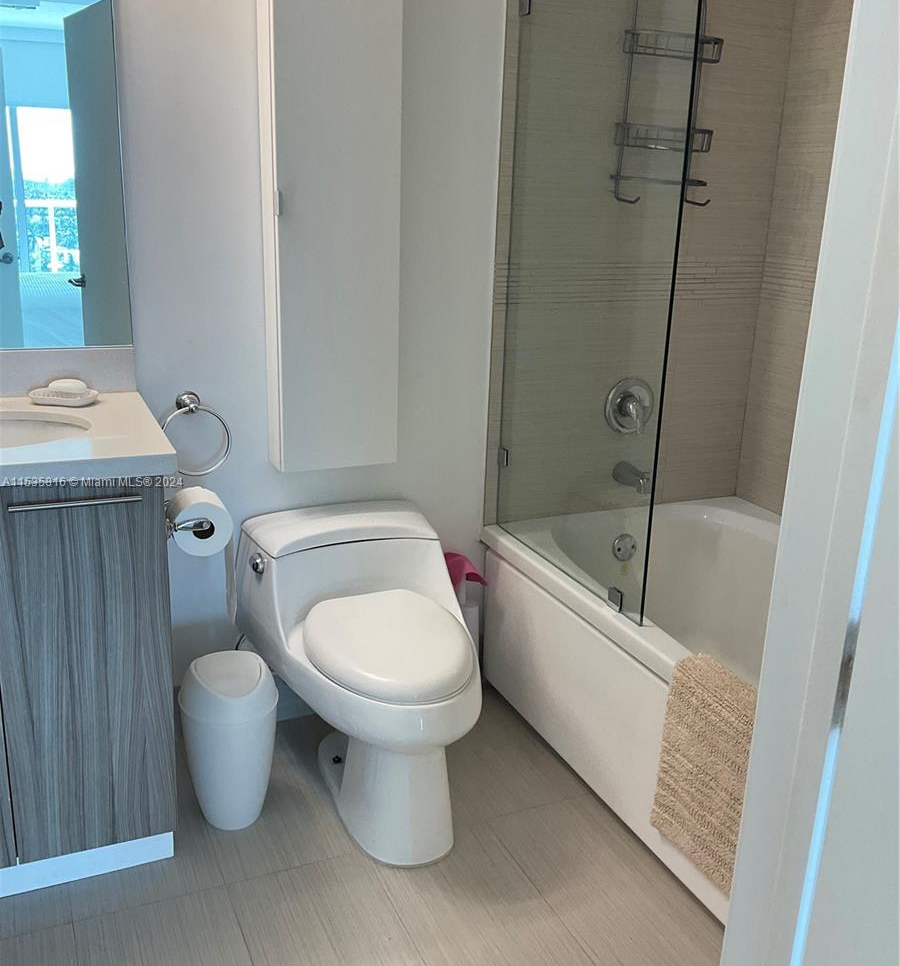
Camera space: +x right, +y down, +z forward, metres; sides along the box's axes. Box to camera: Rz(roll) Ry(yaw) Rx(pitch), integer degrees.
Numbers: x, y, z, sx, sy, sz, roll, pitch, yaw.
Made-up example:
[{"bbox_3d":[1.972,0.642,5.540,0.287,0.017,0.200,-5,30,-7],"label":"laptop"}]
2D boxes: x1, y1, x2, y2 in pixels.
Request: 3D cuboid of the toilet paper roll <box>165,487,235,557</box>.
[{"bbox_3d":[-0.505,0.079,2.018,0.117,0.117,0.105,-6,18,-23],"label":"toilet paper roll"}]

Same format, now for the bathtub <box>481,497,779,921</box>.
[{"bbox_3d":[0.806,0.526,2.423,0.905,0.490,1.530,-6,18,-23],"label":"bathtub"}]

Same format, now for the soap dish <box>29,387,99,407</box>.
[{"bbox_3d":[-0.844,-0.186,2.207,0.148,0.028,0.108,-2,17,-14],"label":"soap dish"}]

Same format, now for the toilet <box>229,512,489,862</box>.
[{"bbox_3d":[-0.172,0.444,2.398,0.520,0.605,0.710,-6,18,-23],"label":"toilet"}]

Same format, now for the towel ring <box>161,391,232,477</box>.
[{"bbox_3d":[-0.607,-0.117,2.402,0.166,0.197,0.075,-6,18,-23],"label":"towel ring"}]

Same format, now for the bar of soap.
[{"bbox_3d":[-0.838,-0.212,2.204,0.085,0.031,0.056,-2,17,-14],"label":"bar of soap"}]

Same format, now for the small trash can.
[{"bbox_3d":[-0.498,0.575,2.284,0.220,0.400,0.220,2,17,0],"label":"small trash can"}]

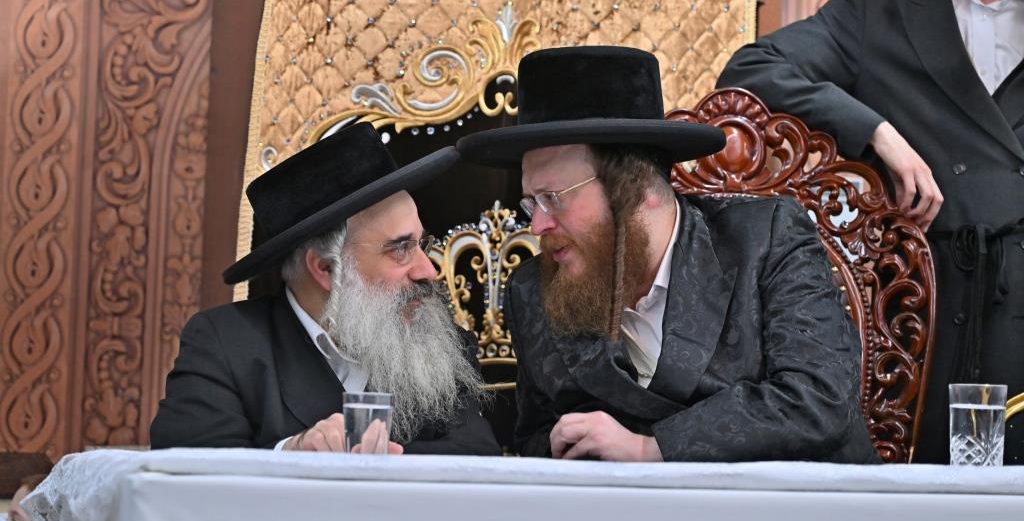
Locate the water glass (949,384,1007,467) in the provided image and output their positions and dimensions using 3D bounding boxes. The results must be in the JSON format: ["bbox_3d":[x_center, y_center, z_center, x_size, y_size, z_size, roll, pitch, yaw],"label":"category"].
[{"bbox_3d":[0.602,0.223,4.414,0.074,0.123,0.074,2,-5,0],"label":"water glass"}]

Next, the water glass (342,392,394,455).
[{"bbox_3d":[-0.192,0.225,4.515,0.067,0.098,0.067,2,-5,0],"label":"water glass"}]

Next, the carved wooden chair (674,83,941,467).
[{"bbox_3d":[0.283,0.372,4.859,0.660,1.340,0.680,2,-6,6],"label":"carved wooden chair"}]

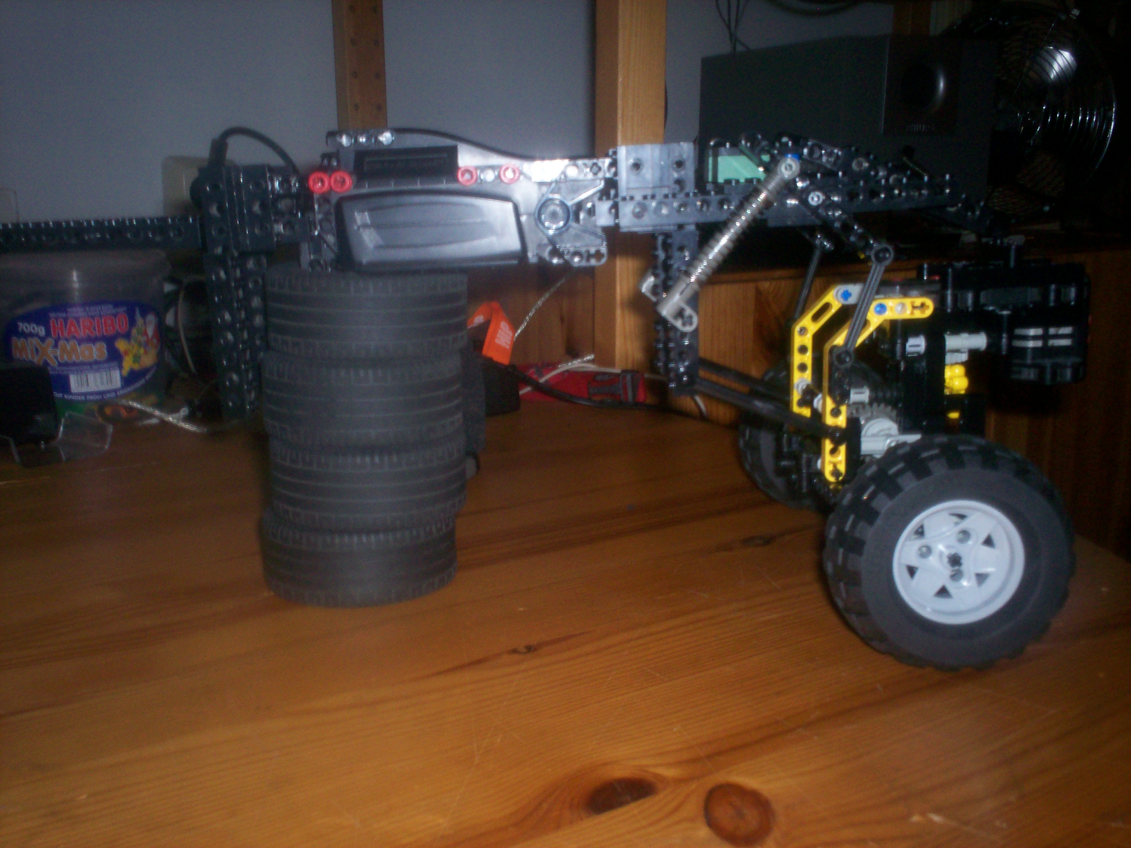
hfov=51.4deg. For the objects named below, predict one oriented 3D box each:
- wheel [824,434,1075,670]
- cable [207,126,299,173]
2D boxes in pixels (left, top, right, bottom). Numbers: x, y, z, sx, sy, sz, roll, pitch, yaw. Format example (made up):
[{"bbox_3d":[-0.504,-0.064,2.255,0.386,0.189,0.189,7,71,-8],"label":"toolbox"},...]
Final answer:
[{"bbox_3d":[0.133,0.044,0.410,0.082,0.082,0.039,0,12,-1],"label":"wheel"},{"bbox_3d":[-0.124,-0.109,0.467,0.036,0.019,0.014,0,12,-1],"label":"cable"}]

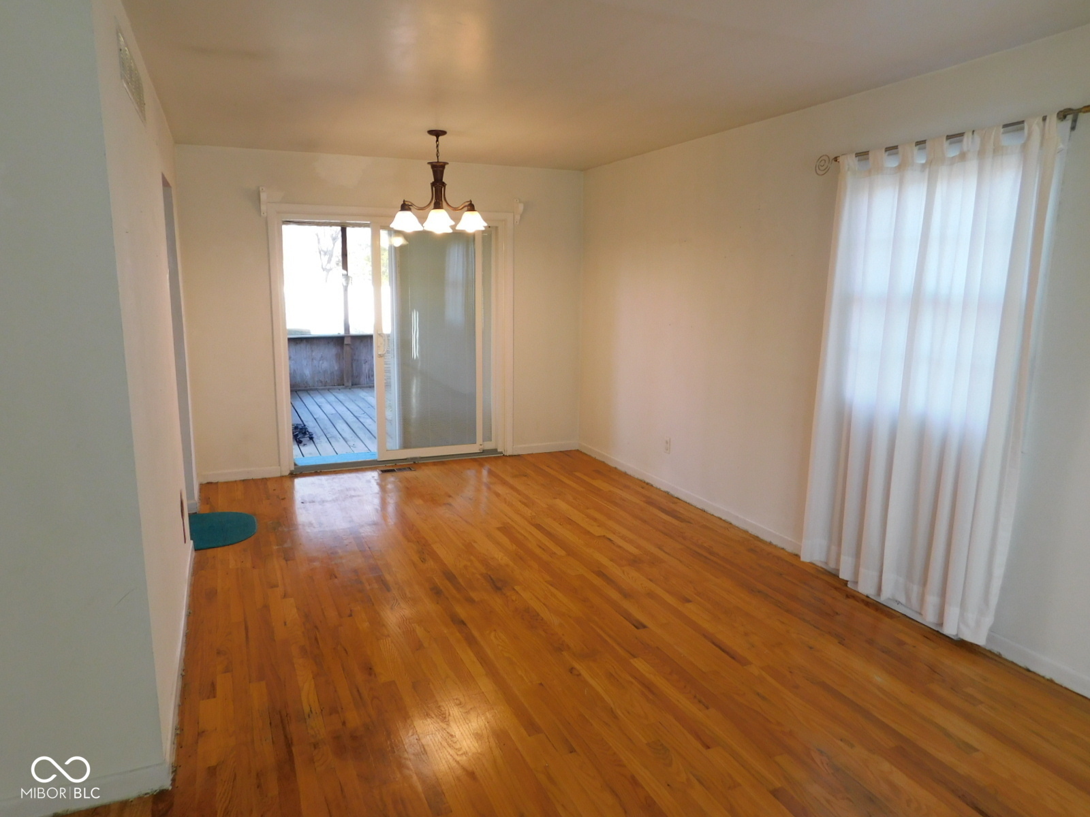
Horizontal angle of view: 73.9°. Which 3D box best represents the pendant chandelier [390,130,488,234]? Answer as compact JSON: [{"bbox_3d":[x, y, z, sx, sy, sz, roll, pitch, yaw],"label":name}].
[{"bbox_3d":[-0.674,-1.427,4.569,0.624,0.620,0.624,-4,11,-23],"label":"pendant chandelier"}]

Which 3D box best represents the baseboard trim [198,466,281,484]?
[{"bbox_3d":[-2.308,0.514,5.517,0.552,0.082,0.018,-4,11,-23],"label":"baseboard trim"}]

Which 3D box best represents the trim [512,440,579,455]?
[{"bbox_3d":[0.009,0.356,6.514,0.647,0.082,0.018,-4,11,-23],"label":"trim"}]

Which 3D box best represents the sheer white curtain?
[{"bbox_3d":[1.637,-0.115,3.284,0.105,2.110,1.095,-4,11,-23],"label":"sheer white curtain"}]

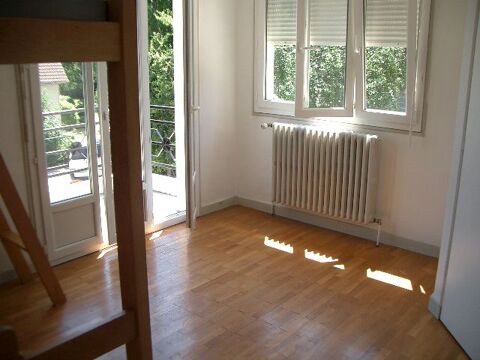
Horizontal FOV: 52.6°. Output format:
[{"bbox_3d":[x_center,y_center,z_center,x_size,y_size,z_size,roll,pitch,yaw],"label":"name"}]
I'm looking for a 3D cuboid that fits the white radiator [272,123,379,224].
[{"bbox_3d":[0.693,-0.077,4.159,0.941,0.719,0.140,12,19,39],"label":"white radiator"}]

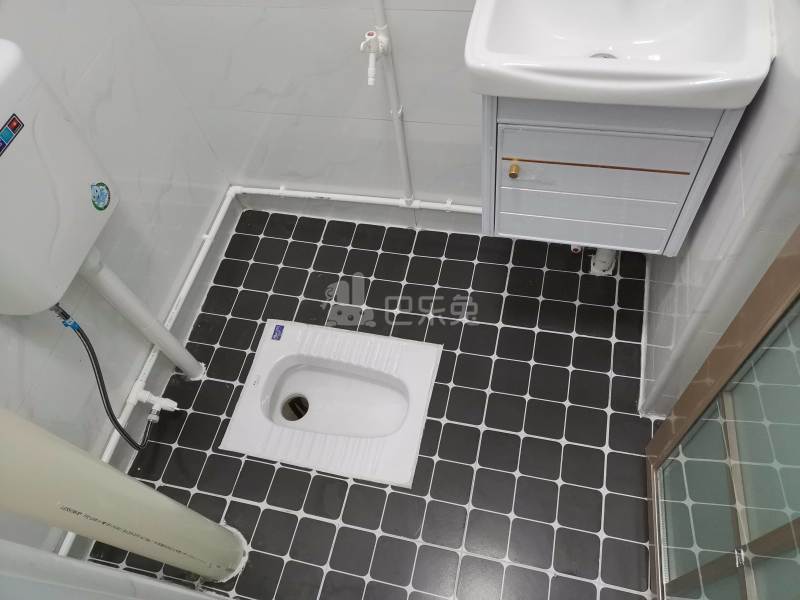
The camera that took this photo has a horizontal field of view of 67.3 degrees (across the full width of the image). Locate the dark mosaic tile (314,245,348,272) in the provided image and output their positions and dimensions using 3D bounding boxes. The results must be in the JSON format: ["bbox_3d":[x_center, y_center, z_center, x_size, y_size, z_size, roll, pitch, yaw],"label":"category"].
[{"bbox_3d":[-0.213,-0.126,1.875,0.096,0.008,0.096,8,61,14],"label":"dark mosaic tile"}]

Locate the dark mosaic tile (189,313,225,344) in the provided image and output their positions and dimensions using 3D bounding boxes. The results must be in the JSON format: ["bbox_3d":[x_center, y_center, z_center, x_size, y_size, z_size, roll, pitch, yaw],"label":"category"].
[{"bbox_3d":[-0.576,0.091,1.802,0.090,0.010,0.095,8,61,14],"label":"dark mosaic tile"}]

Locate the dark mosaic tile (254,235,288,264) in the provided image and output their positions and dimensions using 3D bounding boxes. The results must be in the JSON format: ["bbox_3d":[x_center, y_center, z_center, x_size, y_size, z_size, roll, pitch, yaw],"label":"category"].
[{"bbox_3d":[-0.409,-0.154,1.924,0.096,0.008,0.096,8,61,14],"label":"dark mosaic tile"}]

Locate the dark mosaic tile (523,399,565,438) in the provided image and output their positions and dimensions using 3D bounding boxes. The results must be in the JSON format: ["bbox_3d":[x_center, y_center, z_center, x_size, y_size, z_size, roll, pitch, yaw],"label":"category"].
[{"bbox_3d":[0.367,0.303,1.520,0.095,0.010,0.095,8,61,14],"label":"dark mosaic tile"}]

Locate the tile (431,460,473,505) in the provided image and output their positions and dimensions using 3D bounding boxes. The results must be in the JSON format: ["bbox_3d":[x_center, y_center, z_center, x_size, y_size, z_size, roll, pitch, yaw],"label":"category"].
[{"bbox_3d":[0.129,0.448,1.472,0.095,0.010,0.095,8,61,14],"label":"tile"}]

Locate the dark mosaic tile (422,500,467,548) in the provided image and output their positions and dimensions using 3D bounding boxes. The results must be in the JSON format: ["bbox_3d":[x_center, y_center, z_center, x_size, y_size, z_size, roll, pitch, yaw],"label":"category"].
[{"bbox_3d":[0.106,0.533,1.425,0.097,0.009,0.097,8,61,13],"label":"dark mosaic tile"}]

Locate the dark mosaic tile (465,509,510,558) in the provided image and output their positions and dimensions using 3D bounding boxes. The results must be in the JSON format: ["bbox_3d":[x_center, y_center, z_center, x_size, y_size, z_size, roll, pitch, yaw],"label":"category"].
[{"bbox_3d":[0.203,0.545,1.398,0.096,0.009,0.096,8,60,14],"label":"dark mosaic tile"}]

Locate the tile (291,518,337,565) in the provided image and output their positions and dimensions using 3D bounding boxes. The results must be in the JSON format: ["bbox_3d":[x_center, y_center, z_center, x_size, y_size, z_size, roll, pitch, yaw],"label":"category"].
[{"bbox_3d":[-0.207,0.586,1.460,0.096,0.010,0.096,7,61,14],"label":"tile"}]

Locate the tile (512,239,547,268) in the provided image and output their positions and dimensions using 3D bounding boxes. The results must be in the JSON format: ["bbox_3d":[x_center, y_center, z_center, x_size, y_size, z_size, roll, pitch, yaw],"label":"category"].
[{"bbox_3d":[0.389,-0.135,1.800,0.096,0.010,0.096,7,61,14],"label":"tile"}]

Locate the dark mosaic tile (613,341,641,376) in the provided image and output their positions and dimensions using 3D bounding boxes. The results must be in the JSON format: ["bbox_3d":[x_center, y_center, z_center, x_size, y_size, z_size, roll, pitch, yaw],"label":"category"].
[{"bbox_3d":[0.593,0.156,1.570,0.071,0.008,0.096,7,61,14],"label":"dark mosaic tile"}]

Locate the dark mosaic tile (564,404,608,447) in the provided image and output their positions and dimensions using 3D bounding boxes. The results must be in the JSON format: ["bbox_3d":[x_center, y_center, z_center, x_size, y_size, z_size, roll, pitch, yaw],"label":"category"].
[{"bbox_3d":[0.465,0.315,1.495,0.096,0.008,0.096,8,61,14],"label":"dark mosaic tile"}]

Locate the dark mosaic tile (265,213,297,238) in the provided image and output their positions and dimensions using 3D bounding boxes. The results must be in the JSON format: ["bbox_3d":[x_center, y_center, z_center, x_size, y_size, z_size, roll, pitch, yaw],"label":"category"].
[{"bbox_3d":[-0.389,-0.240,1.967,0.097,0.009,0.097,8,61,13],"label":"dark mosaic tile"}]

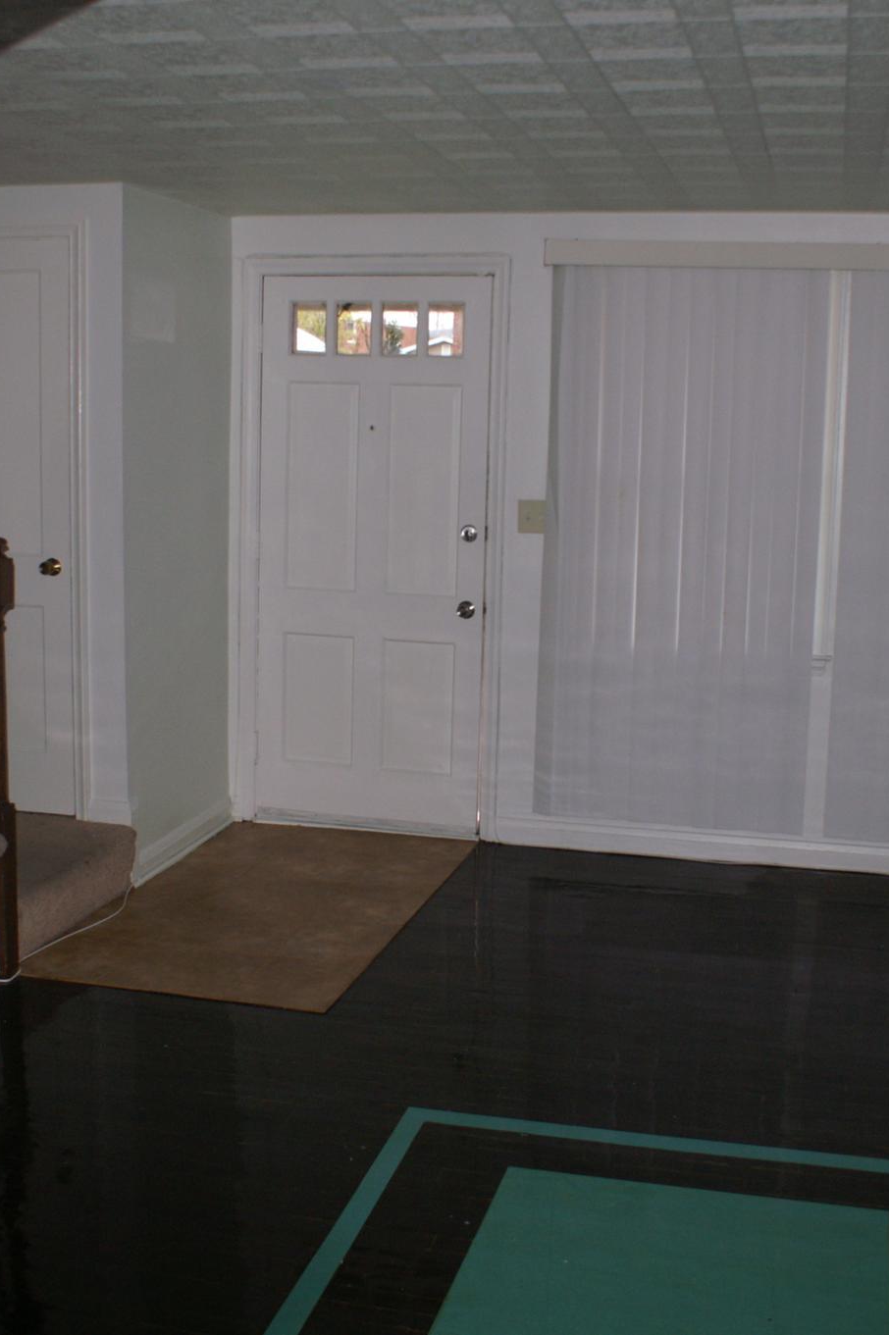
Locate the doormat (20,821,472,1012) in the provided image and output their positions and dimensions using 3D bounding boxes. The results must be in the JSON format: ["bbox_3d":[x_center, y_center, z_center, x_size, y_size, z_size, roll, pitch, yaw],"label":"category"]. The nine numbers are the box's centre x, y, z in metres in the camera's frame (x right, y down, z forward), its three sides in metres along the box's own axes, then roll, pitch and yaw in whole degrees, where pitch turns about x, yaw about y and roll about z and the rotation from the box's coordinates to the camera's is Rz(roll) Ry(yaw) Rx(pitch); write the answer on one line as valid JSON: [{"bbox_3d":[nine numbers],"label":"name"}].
[{"bbox_3d":[-0.546,0.756,4.941,0.930,0.012,1.790,3,9,13],"label":"doormat"}]

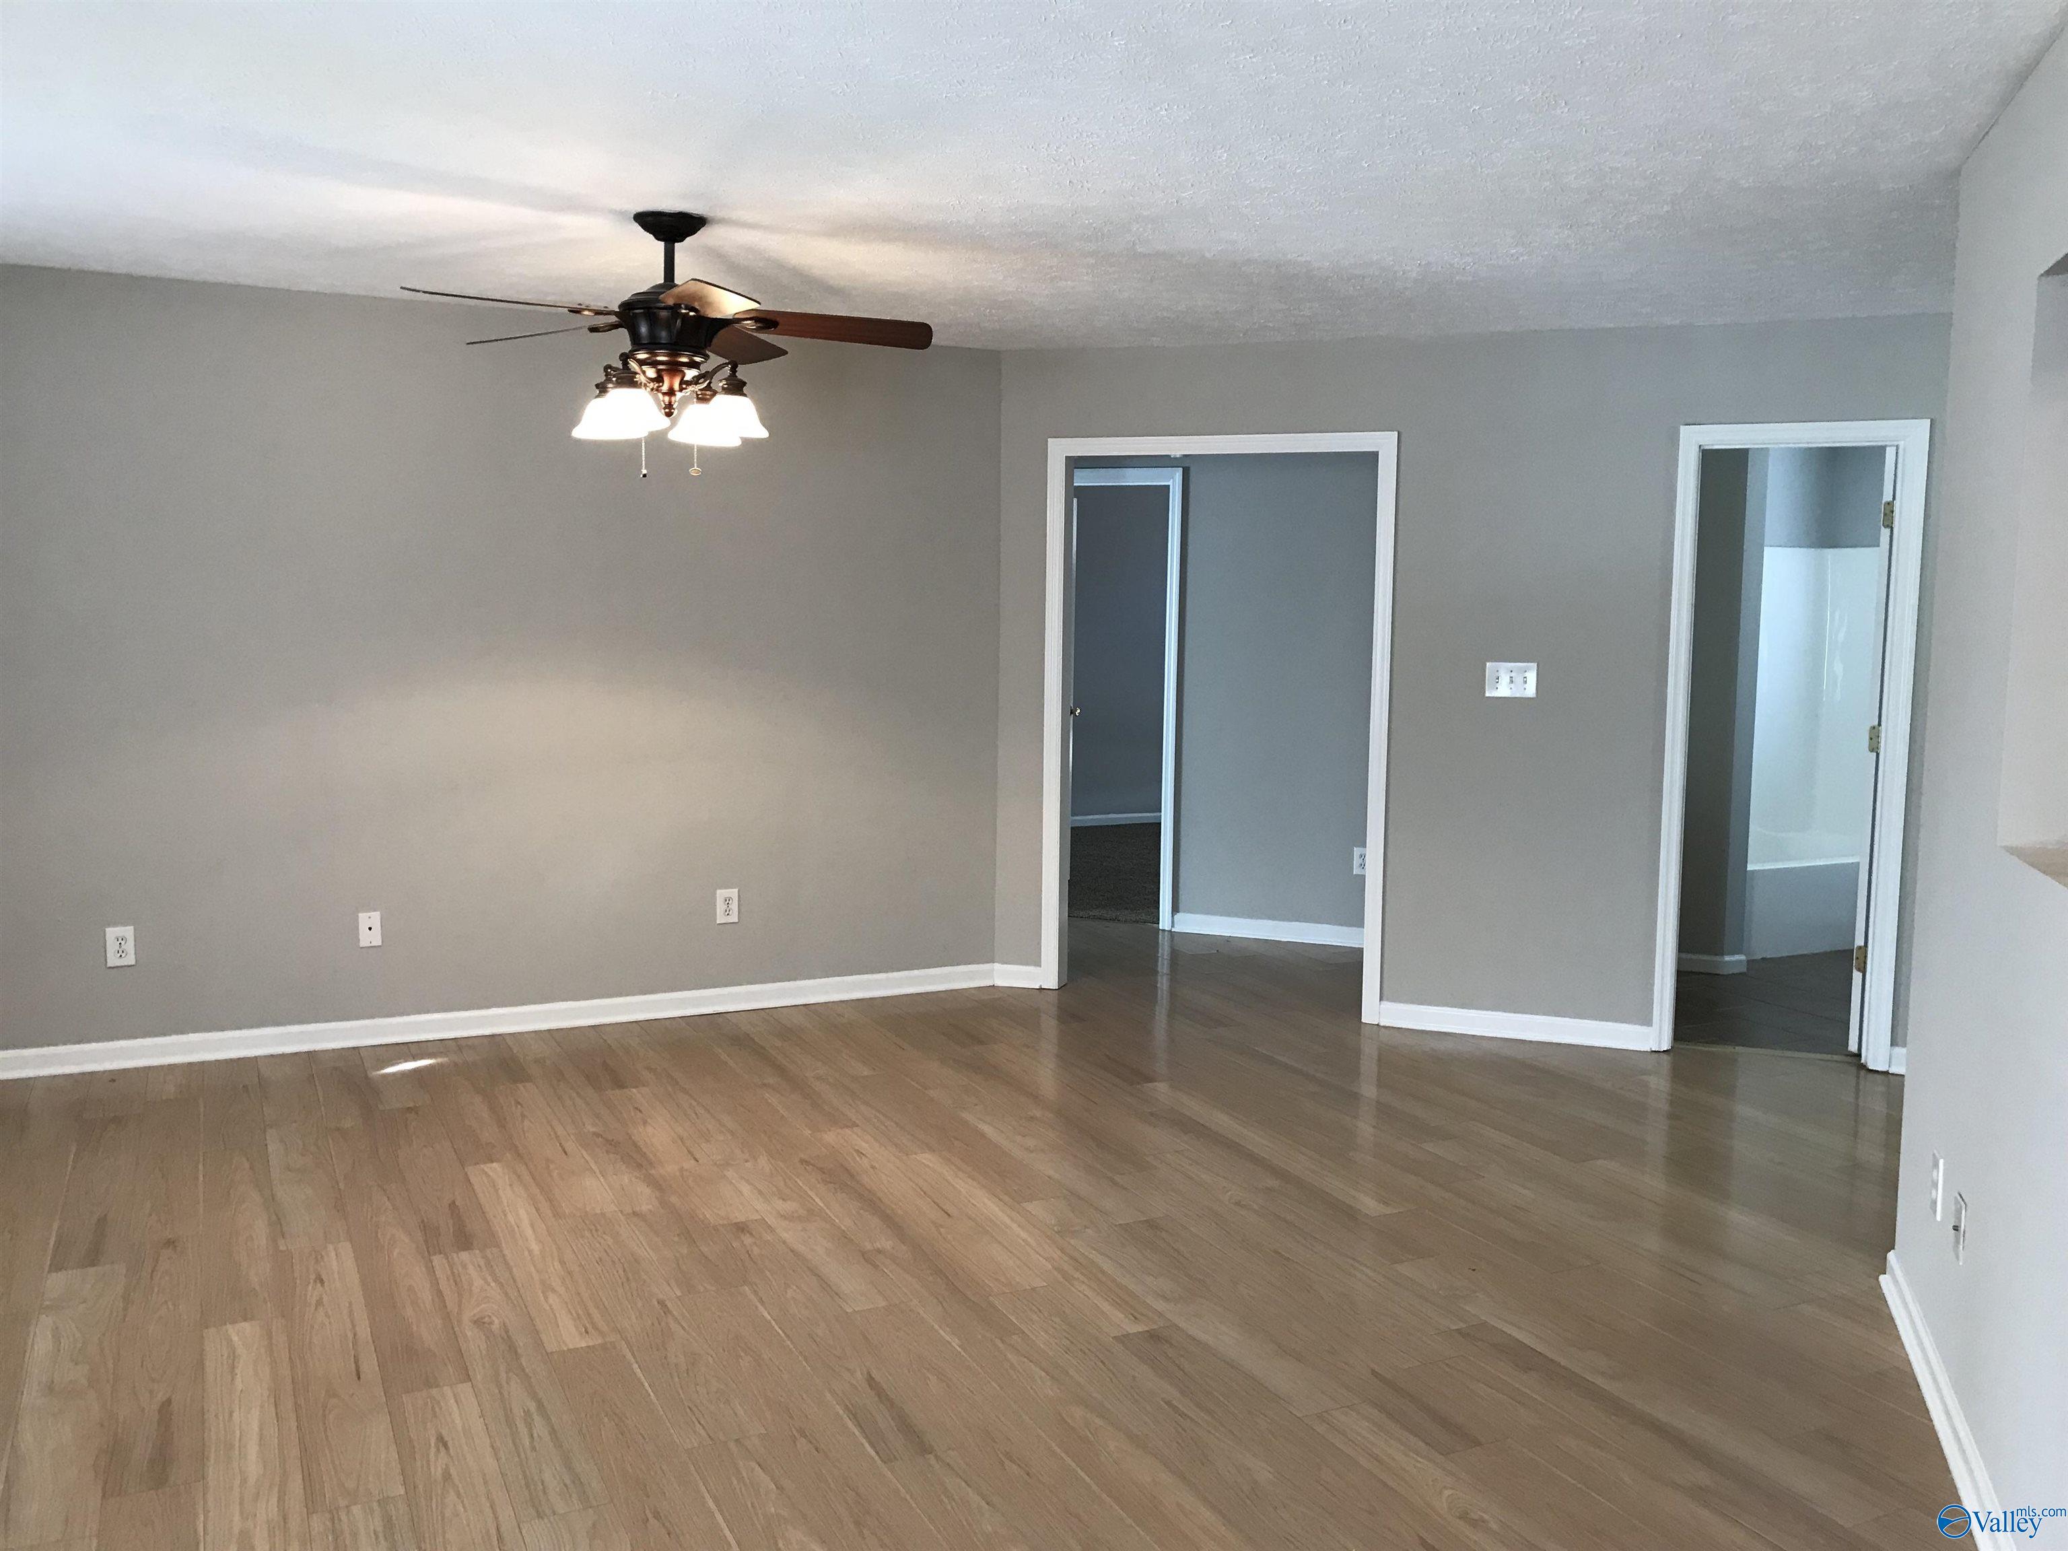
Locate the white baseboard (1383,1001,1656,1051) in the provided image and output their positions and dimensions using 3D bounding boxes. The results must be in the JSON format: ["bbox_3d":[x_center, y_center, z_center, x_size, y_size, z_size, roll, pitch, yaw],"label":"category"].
[{"bbox_3d":[1.668,0.871,5.837,0.917,0.082,0.016,3,6,20],"label":"white baseboard"}]

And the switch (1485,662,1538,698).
[{"bbox_3d":[1.638,-0.325,5.738,0.163,0.115,0.014,3,6,20],"label":"switch"}]

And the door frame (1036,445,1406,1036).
[{"bbox_3d":[0.666,-0.186,6.175,1.292,2.092,0.140,3,6,20],"label":"door frame"}]

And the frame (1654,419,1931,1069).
[{"bbox_3d":[2.471,-0.095,5.507,0.726,2.088,0.140,3,6,20],"label":"frame"}]

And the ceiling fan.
[{"bbox_3d":[-0.901,-1.102,4.149,1.300,0.570,1.280,1,6,0],"label":"ceiling fan"}]

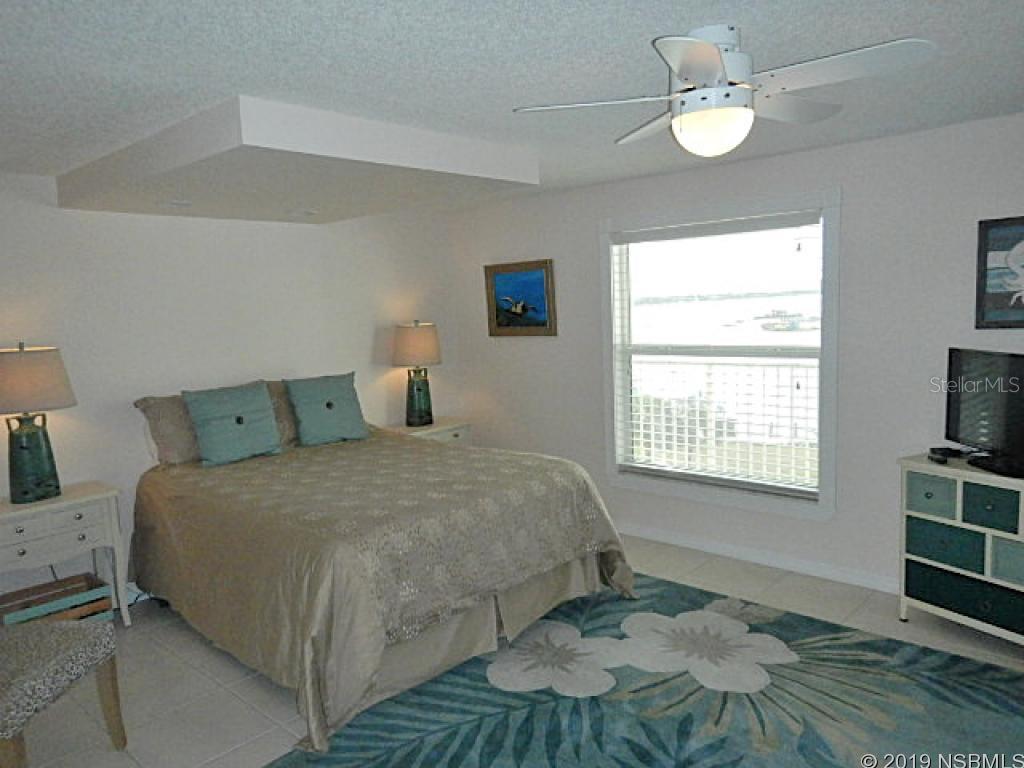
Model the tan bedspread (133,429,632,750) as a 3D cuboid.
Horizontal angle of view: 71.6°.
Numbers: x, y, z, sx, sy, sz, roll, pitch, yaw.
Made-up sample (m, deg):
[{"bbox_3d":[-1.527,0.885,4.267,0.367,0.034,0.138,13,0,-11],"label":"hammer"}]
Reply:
[{"bbox_3d":[-0.798,0.840,3.993,2.120,0.730,1.730,3,9,41],"label":"tan bedspread"}]

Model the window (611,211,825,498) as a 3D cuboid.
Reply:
[{"bbox_3d":[1.214,-0.173,4.376,1.345,1.600,0.120,3,9,41],"label":"window"}]

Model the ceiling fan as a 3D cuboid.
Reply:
[{"bbox_3d":[0.594,-0.849,2.085,1.130,0.365,1.130,3,9,41],"label":"ceiling fan"}]

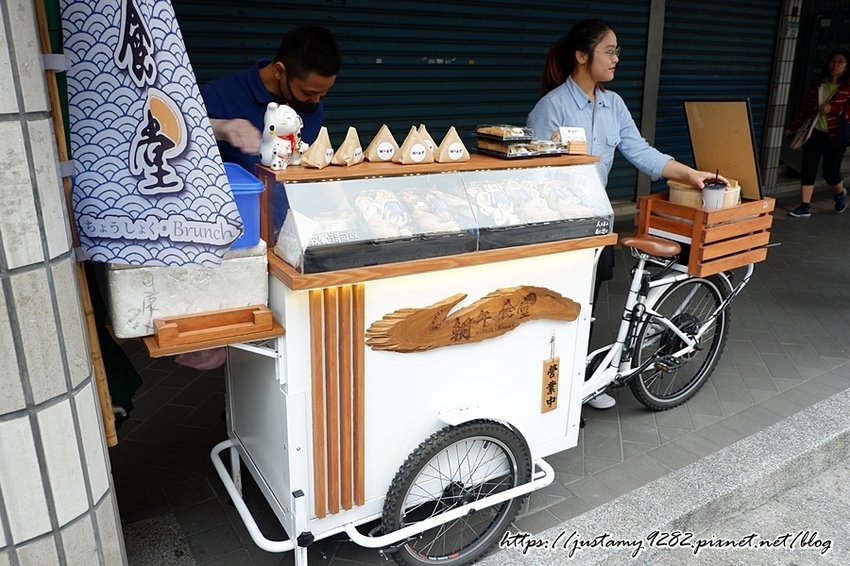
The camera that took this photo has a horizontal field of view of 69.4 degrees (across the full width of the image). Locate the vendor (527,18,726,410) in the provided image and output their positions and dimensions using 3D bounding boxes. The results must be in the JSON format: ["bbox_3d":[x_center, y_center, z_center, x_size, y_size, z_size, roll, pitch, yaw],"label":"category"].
[{"bbox_3d":[0.756,-0.218,2.576,0.713,1.614,0.446,-7,18,-25],"label":"vendor"}]

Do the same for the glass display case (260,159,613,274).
[{"bbox_3d":[0.081,-0.210,1.612,0.970,0.208,0.257,-9,20,-31],"label":"glass display case"}]

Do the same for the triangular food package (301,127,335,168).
[{"bbox_3d":[-0.247,-0.318,1.424,0.054,0.089,0.084,7,17,20],"label":"triangular food package"}]

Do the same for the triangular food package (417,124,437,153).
[{"bbox_3d":[-0.005,-0.389,1.700,0.092,0.098,0.056,-12,21,-37],"label":"triangular food package"}]

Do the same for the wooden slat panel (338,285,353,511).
[{"bbox_3d":[-0.196,0.288,1.510,0.020,0.607,0.025,-9,20,-31],"label":"wooden slat panel"}]

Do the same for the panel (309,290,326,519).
[{"bbox_3d":[-0.263,0.310,1.518,0.020,0.630,0.024,-9,19,-30],"label":"panel"}]

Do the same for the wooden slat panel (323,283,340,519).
[{"bbox_3d":[-0.225,0.293,1.492,0.020,0.607,0.025,-9,20,-31],"label":"wooden slat panel"}]

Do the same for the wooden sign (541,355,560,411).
[{"bbox_3d":[0.396,0.325,1.944,0.066,0.182,0.008,-9,19,-30],"label":"wooden sign"}]

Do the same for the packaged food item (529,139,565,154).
[{"bbox_3d":[0.335,-0.397,1.808,0.114,0.040,0.129,-9,19,-31],"label":"packaged food item"}]

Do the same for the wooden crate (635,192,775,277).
[{"bbox_3d":[1.197,-0.226,2.641,0.522,0.263,0.318,-10,20,-33],"label":"wooden crate"}]

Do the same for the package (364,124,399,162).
[{"bbox_3d":[-0.113,-0.352,1.544,0.089,0.089,0.050,-8,18,-26],"label":"package"}]

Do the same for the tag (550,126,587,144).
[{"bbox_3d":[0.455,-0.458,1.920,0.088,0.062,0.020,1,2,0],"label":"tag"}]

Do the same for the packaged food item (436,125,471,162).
[{"bbox_3d":[0.066,-0.363,1.601,0.089,0.089,0.050,-9,19,-30],"label":"packaged food item"}]

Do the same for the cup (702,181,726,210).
[{"bbox_3d":[1.161,-0.329,2.460,0.088,0.135,0.088,7,18,20],"label":"cup"}]

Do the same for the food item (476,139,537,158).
[{"bbox_3d":[0.234,-0.381,1.752,0.114,0.040,0.129,-9,19,-31],"label":"food item"}]

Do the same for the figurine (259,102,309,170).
[{"bbox_3d":[-0.352,-0.364,1.525,0.110,0.160,0.103,-13,22,-39],"label":"figurine"}]

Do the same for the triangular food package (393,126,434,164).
[{"bbox_3d":[-0.030,-0.346,1.539,0.089,0.089,0.050,-9,19,-30],"label":"triangular food package"}]

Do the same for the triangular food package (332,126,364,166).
[{"bbox_3d":[-0.203,-0.358,1.610,0.056,0.098,0.092,7,18,20],"label":"triangular food package"}]

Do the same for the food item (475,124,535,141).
[{"bbox_3d":[0.241,-0.448,1.840,0.128,0.045,0.158,-9,19,-30],"label":"food item"}]

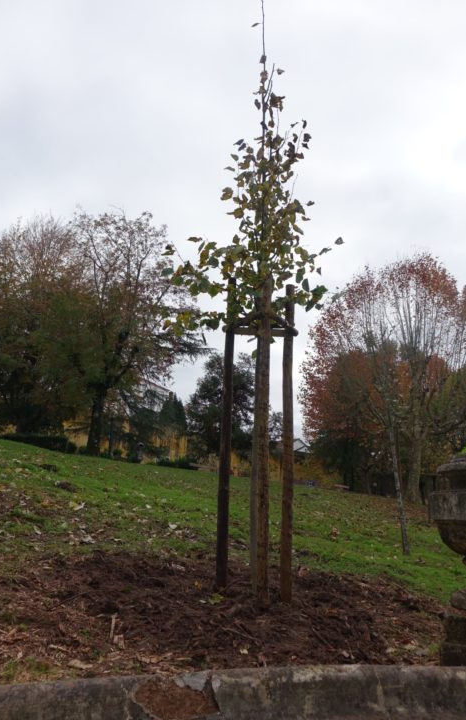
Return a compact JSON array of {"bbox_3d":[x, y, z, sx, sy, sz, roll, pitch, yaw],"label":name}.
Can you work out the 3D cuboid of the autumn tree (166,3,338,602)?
[{"bbox_3d":[0.212,-0.805,4.584,1.350,5.307,1.300,1,-12,0],"label":"autumn tree"}]

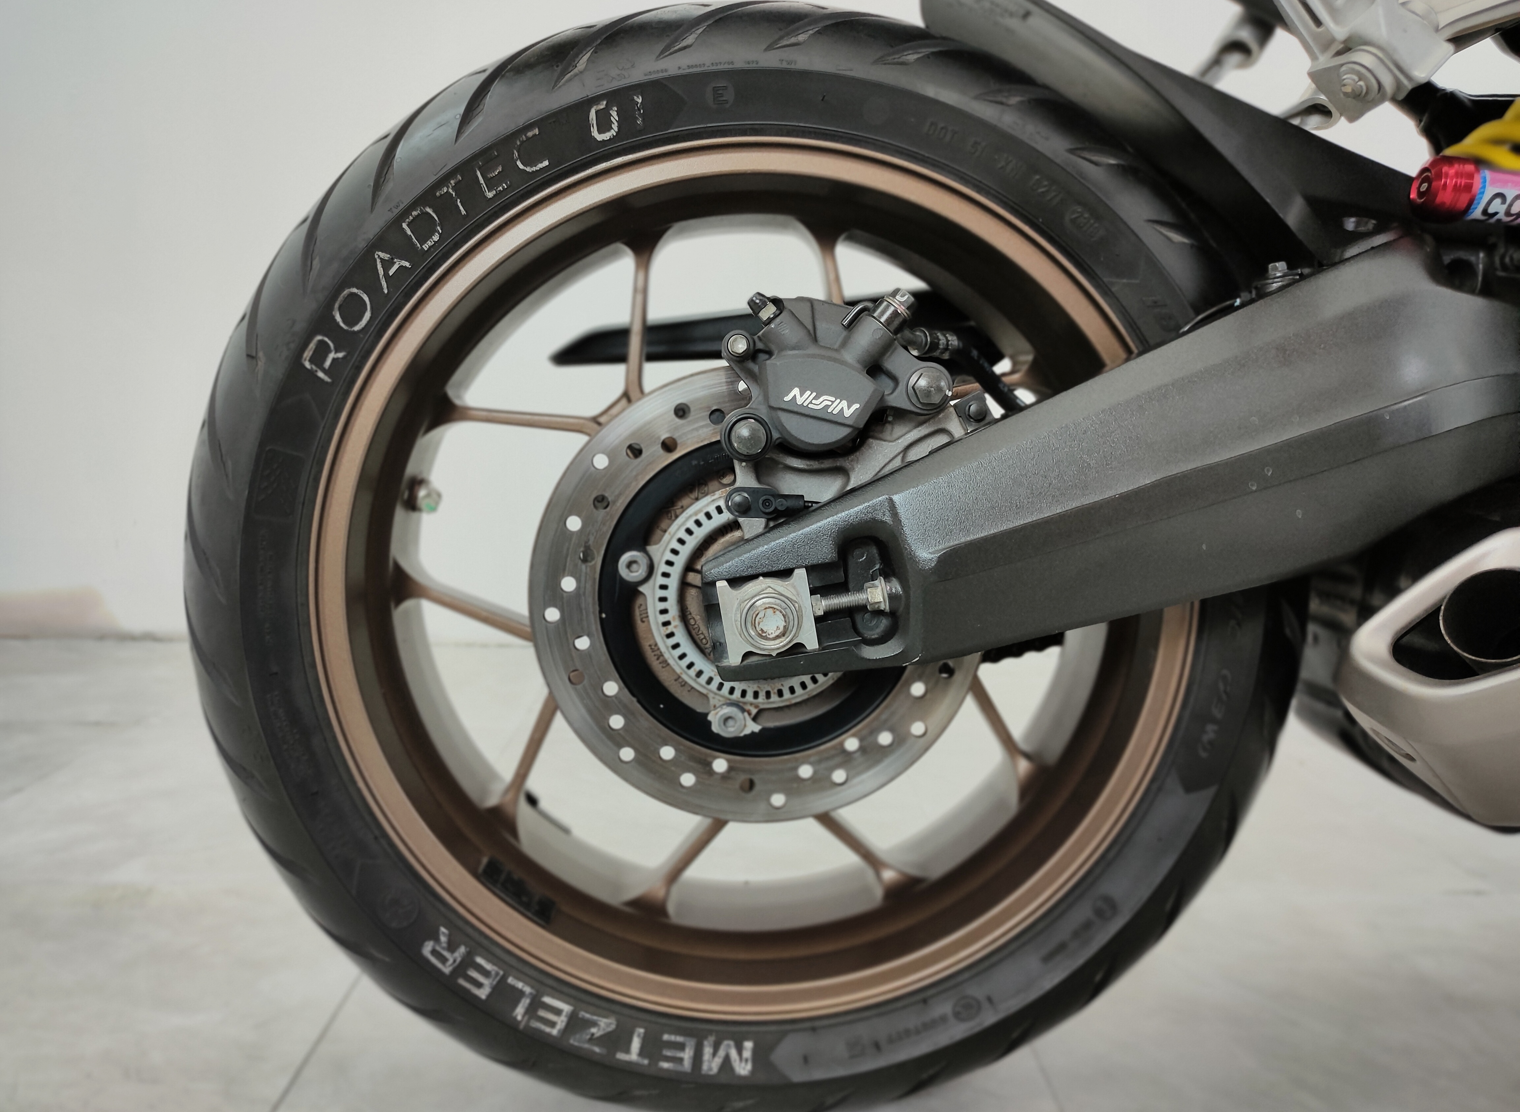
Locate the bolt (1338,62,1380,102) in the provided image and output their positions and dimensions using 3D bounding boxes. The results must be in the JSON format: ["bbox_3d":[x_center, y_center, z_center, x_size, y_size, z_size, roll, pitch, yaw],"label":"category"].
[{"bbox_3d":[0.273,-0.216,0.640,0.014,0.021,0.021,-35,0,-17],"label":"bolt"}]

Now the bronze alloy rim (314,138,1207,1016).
[{"bbox_3d":[-0.003,0.012,0.798,0.464,0.464,0.152,0,7,-4],"label":"bronze alloy rim"}]

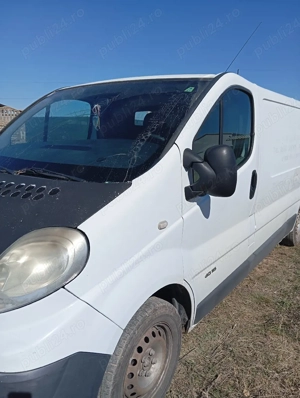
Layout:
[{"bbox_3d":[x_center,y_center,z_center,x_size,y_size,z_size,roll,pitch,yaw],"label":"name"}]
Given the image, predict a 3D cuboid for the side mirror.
[{"bbox_3d":[0.329,-0.137,1.719,0.235,0.300,0.180,10,16,36],"label":"side mirror"}]

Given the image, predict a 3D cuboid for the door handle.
[{"bbox_3d":[0.776,-0.106,2.431,0.035,0.200,0.070,10,16,36],"label":"door handle"}]

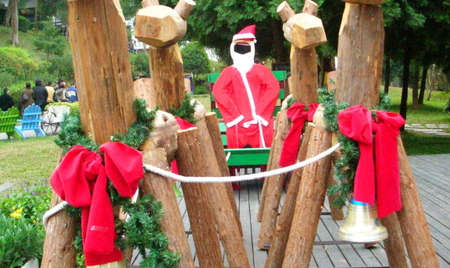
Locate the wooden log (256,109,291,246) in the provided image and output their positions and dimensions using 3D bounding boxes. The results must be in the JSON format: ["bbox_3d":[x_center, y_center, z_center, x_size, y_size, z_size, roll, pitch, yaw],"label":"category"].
[{"bbox_3d":[0.425,0.401,5.249,0.135,1.200,0.135,8,5,1],"label":"wooden log"}]

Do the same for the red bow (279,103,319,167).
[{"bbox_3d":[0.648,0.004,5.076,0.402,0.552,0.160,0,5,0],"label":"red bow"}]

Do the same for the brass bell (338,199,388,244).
[{"bbox_3d":[0.730,0.445,3.198,0.260,0.225,0.260,0,5,1],"label":"brass bell"}]

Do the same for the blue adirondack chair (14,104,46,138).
[{"bbox_3d":[-5.370,-0.383,16.799,0.730,0.930,0.850,-3,5,-31],"label":"blue adirondack chair"}]

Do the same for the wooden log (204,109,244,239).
[{"bbox_3d":[-0.008,0.381,5.537,0.122,1.145,0.122,-11,7,1],"label":"wooden log"}]

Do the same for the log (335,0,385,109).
[{"bbox_3d":[0.729,-0.352,3.261,0.250,0.701,0.240,2,5,0],"label":"log"}]

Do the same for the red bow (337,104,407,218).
[{"bbox_3d":[0.751,0.146,3.110,0.338,0.574,0.150,0,5,0],"label":"red bow"}]

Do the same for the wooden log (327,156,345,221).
[{"bbox_3d":[1.124,0.313,6.388,0.130,1.180,0.130,-9,4,2],"label":"wooden log"}]

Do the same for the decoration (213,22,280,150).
[{"bbox_3d":[0.303,-0.626,8.544,0.957,1.816,0.340,0,5,0],"label":"decoration"}]

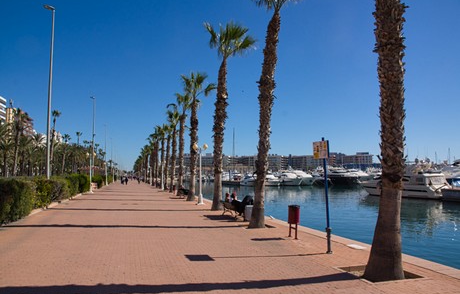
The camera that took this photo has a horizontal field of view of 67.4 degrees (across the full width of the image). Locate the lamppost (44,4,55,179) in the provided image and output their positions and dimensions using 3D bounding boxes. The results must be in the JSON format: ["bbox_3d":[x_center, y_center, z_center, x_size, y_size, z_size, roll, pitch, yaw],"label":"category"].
[{"bbox_3d":[-11.512,-2.857,22.045,0.800,12.750,0.350,1,-5,-16],"label":"lamppost"}]

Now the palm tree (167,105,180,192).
[{"bbox_3d":[-6.297,0.192,38.418,1.800,9.770,1.800,1,-5,-16],"label":"palm tree"}]

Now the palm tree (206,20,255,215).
[{"bbox_3d":[0.000,-1.813,18.744,2.700,10.380,2.600,0,-5,0],"label":"palm tree"}]

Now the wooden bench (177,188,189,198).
[{"bbox_3d":[-3.809,3.720,28.610,0.650,0.820,1.750,1,-5,-16],"label":"wooden bench"}]

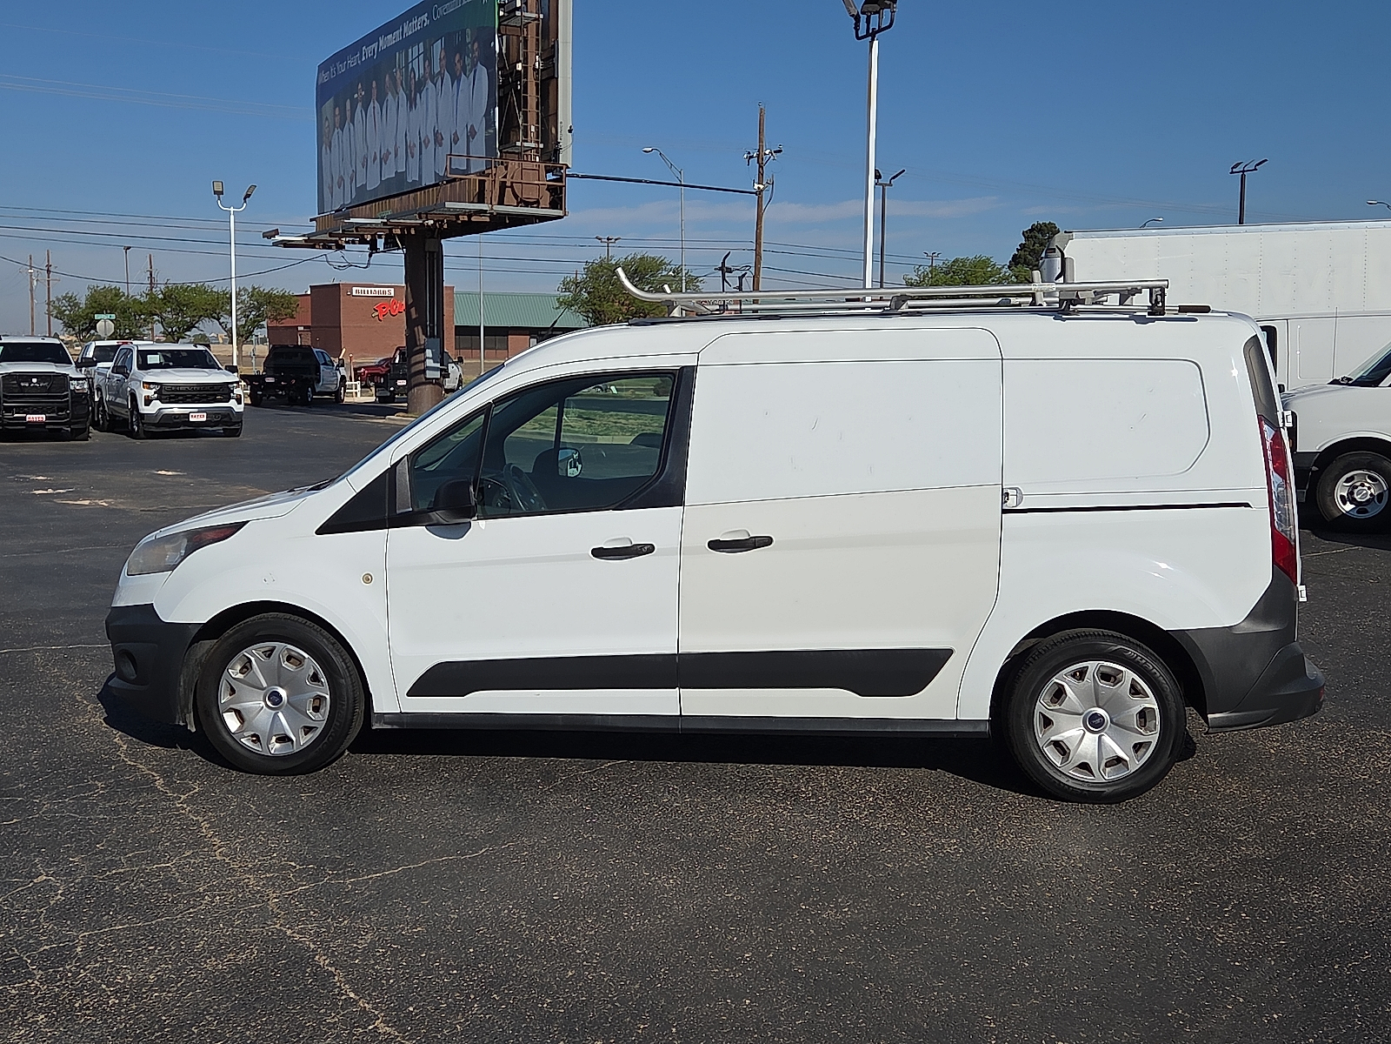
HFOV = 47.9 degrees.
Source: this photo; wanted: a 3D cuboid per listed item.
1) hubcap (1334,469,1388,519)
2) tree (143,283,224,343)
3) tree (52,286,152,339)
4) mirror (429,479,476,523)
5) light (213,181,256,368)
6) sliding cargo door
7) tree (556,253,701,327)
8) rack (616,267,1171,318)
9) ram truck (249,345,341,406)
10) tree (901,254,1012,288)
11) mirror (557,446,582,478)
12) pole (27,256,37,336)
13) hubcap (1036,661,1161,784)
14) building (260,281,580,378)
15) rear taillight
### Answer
[{"bbox_3d":[5.880,-0.241,13.827,0.440,0.440,0.090,3,7,23],"label":"hubcap"},{"bbox_3d":[-33.641,-12.821,103.000,5.000,5.690,4.750,0,6,0],"label":"tree"},{"bbox_3d":[-39.176,-12.749,103.000,5.900,5.540,5.610,0,6,0],"label":"tree"},{"bbox_3d":[-0.897,-0.076,5.800,0.150,0.175,0.230,0,6,-3],"label":"mirror"},{"bbox_3d":[-15.877,-8.033,54.000,1.500,7.370,0.600,0,6,0],"label":"light"},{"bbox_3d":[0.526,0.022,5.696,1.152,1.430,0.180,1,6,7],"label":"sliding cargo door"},{"bbox_3d":[-3.310,-10.016,77.655,7.100,6.400,6.800,0,6,-6],"label":"tree"},{"bbox_3d":[0.810,-0.975,6.780,2.130,0.220,1.350,1,6,5],"label":"rack"},{"bbox_3d":[-13.801,-5.149,54.233,2.200,2.000,6.100,1,6,3],"label":"ram truck"},{"bbox_3d":[12.924,-9.691,75.000,6.200,6.230,5.890,0,6,0],"label":"tree"},{"bbox_3d":[-0.666,-0.292,7.720,0.140,0.180,0.220,4,7,32],"label":"mirror"},{"bbox_3d":[-69.994,-22.408,165.604,1.200,11.200,0.600,-2,6,-17],"label":"pole"},{"bbox_3d":[1.435,0.712,5.617,0.440,0.440,0.070,1,6,7],"label":"hubcap"},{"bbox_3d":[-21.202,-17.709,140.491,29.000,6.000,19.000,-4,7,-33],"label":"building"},{"bbox_3d":[2.118,-0.077,5.688,0.160,0.610,0.160,1,6,5],"label":"rear taillight"}]

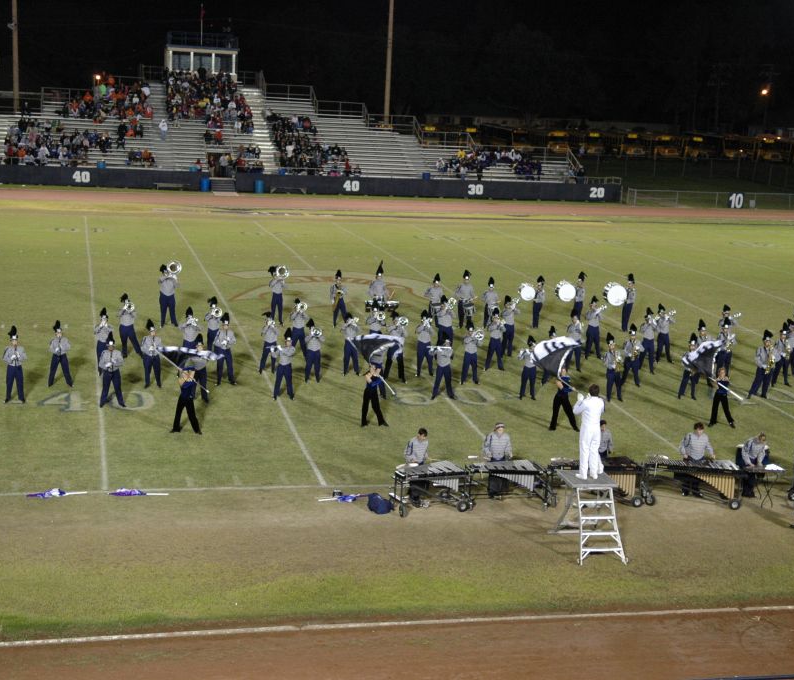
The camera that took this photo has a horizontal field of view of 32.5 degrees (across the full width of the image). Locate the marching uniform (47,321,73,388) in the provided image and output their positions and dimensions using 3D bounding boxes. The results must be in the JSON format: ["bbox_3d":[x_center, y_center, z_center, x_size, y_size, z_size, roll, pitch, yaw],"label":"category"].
[{"bbox_3d":[-8.722,0.356,35.419,0.600,1.760,0.450,0,12,-13],"label":"marching uniform"}]

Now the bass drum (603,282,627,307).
[{"bbox_3d":[7.469,-1.563,46.827,0.720,0.720,0.400,0,12,-13],"label":"bass drum"}]

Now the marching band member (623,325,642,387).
[{"bbox_3d":[6.765,0.418,39.059,0.560,1.820,0.470,2,11,-7],"label":"marching band member"}]

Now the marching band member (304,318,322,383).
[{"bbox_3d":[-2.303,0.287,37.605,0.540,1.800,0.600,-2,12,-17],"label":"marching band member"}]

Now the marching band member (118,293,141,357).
[{"bbox_3d":[-7.671,-0.412,39.263,0.620,1.850,0.580,-2,12,-23],"label":"marching band member"}]

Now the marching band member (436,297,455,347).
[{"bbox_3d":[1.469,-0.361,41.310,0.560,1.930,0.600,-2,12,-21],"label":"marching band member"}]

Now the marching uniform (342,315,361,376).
[{"bbox_3d":[-1.293,0.103,38.764,0.560,1.830,0.460,-1,12,-18],"label":"marching uniform"}]

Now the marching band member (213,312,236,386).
[{"bbox_3d":[-4.565,0.232,36.643,0.580,1.950,0.470,0,12,-13],"label":"marching band member"}]

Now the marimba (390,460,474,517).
[{"bbox_3d":[0.663,3.013,27.892,1.480,0.860,0.800,-2,12,-23],"label":"marimba"}]

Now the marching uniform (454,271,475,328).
[{"bbox_3d":[2.298,-1.392,46.417,0.620,1.970,0.460,0,12,-13],"label":"marching uniform"}]

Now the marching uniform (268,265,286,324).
[{"bbox_3d":[-3.891,-1.451,44.882,0.580,1.930,0.550,0,12,-16],"label":"marching uniform"}]

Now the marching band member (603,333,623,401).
[{"bbox_3d":[5.984,0.747,37.519,0.520,1.890,0.520,-1,12,-13],"label":"marching band member"}]

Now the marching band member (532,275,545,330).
[{"bbox_3d":[4.926,-1.330,47.134,0.450,1.830,0.500,-1,12,-18],"label":"marching band member"}]

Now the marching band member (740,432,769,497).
[{"bbox_3d":[7.877,2.796,29.689,0.580,1.400,0.700,-1,12,-18],"label":"marching band member"}]

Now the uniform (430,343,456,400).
[{"bbox_3d":[1.224,0.728,36.679,0.620,1.770,0.420,0,12,-13],"label":"uniform"}]

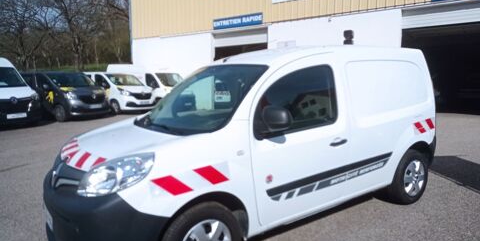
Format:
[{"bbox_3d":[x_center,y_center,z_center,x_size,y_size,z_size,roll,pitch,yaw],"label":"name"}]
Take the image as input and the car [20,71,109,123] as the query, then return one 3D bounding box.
[{"bbox_3d":[-7.620,-1.080,16.200,5.050,1.970,1.960,4,8,33],"label":"car"}]

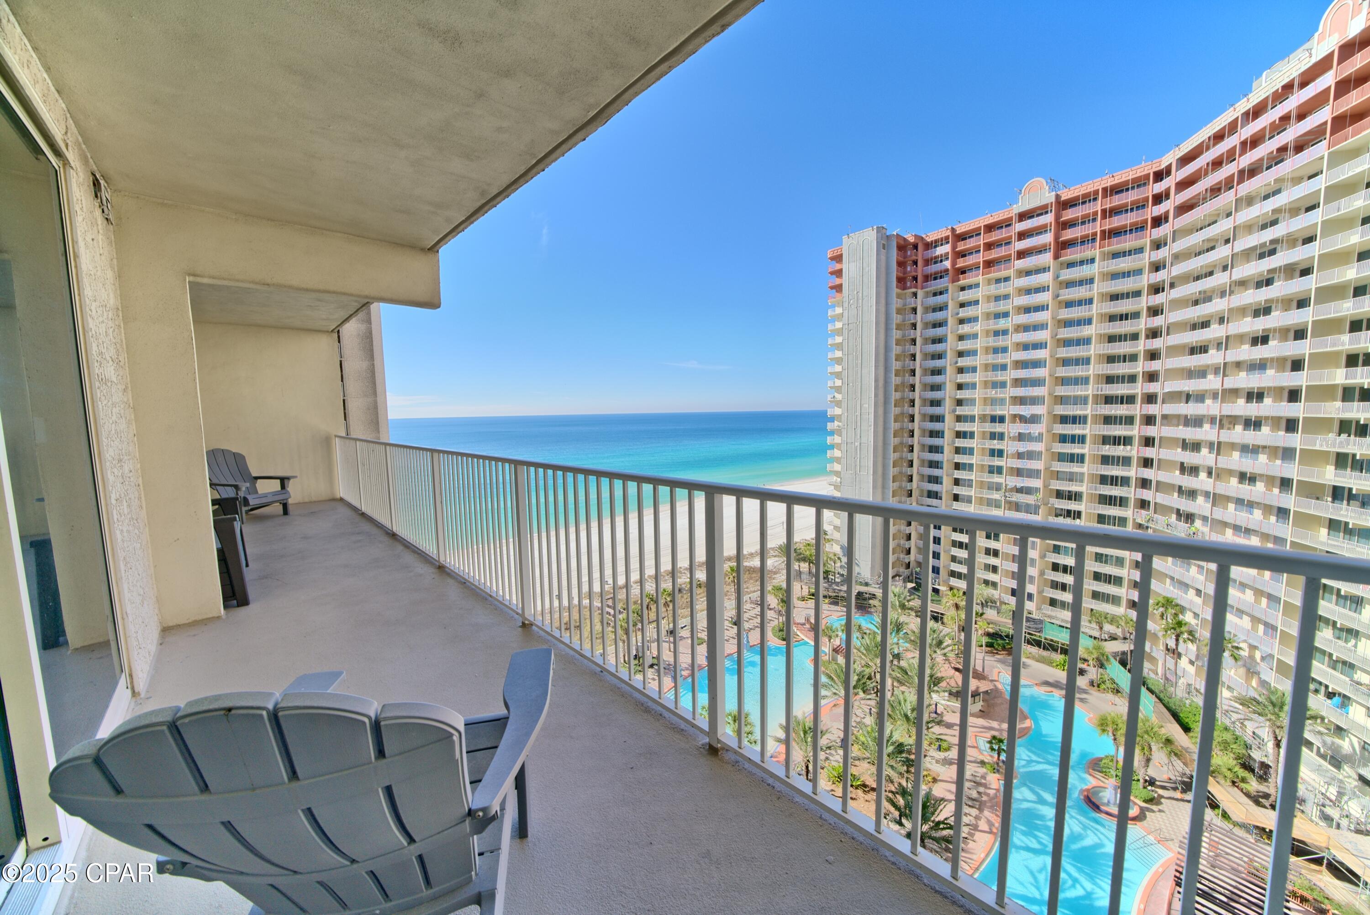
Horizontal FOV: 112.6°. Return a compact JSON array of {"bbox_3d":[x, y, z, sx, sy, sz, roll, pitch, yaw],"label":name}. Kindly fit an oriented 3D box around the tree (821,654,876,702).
[{"bbox_3d":[18.412,26.650,51.711,5.600,7.500,5.600,1,6,20],"label":"tree"}]

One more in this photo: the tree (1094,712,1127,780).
[{"bbox_3d":[40.769,27.435,43.077,2.700,6.800,2.700,-7,8,-45],"label":"tree"}]

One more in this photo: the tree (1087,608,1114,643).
[{"bbox_3d":[58.042,24.790,63.491,3.000,7.300,3.000,4,8,43],"label":"tree"}]

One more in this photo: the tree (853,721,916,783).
[{"bbox_3d":[18.306,28.118,42.646,5.300,6.400,5.300,1,6,24],"label":"tree"}]

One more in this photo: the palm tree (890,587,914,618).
[{"bbox_3d":[34.310,24.499,72.484,4.500,7.000,4.500,2,6,26],"label":"palm tree"}]

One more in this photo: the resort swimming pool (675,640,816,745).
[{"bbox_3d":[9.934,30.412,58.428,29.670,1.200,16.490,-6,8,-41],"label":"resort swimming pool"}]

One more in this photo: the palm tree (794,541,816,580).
[{"bbox_3d":[25.854,21.548,95.438,4.300,8.600,4.300,0,6,15],"label":"palm tree"}]

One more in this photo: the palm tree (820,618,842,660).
[{"bbox_3d":[20.458,25.942,64.333,3.100,6.300,3.100,1,6,18],"label":"palm tree"}]

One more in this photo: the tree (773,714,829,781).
[{"bbox_3d":[11.702,28.033,42.782,5.400,6.800,5.400,0,6,16],"label":"tree"}]

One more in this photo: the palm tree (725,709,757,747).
[{"bbox_3d":[5.155,27.958,43.799,3.200,7.000,3.200,0,6,6],"label":"palm tree"}]

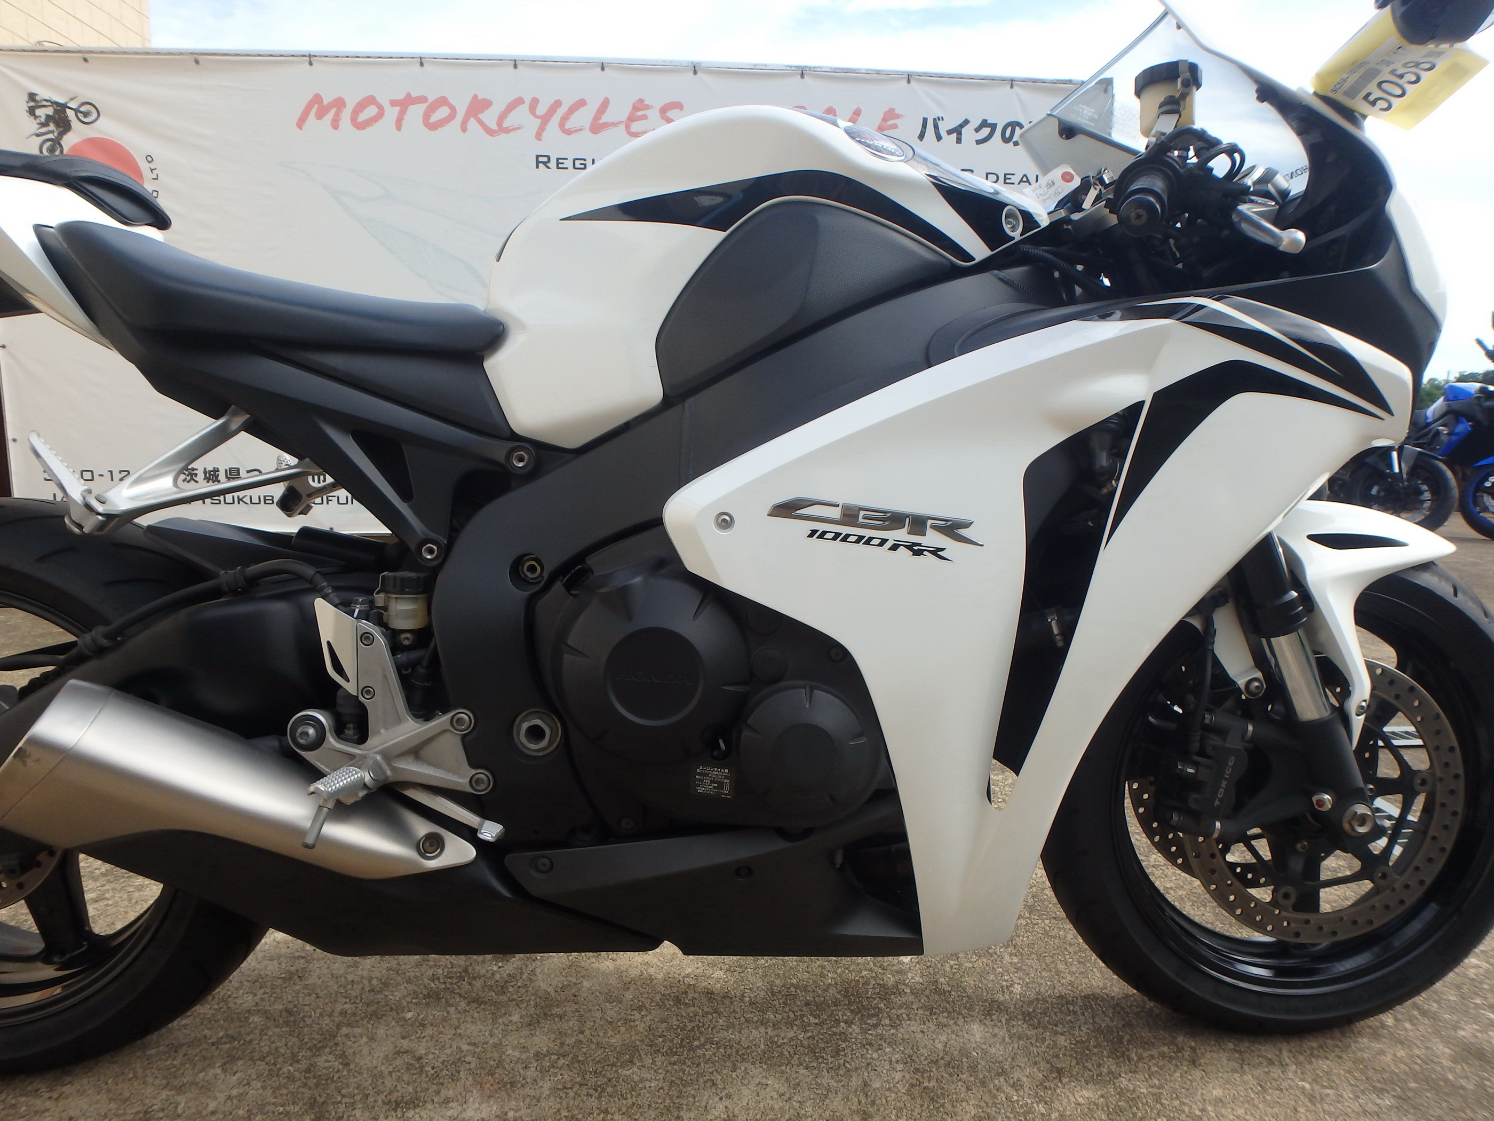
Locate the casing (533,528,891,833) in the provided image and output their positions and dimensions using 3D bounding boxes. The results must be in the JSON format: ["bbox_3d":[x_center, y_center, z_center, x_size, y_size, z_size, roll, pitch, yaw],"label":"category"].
[{"bbox_3d":[-0.034,0.111,0.841,0.325,0.285,0.150,0,6,-2],"label":"casing"}]

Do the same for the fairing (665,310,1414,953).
[{"bbox_3d":[0.275,0.084,0.851,0.710,0.620,0.215,0,6,-2],"label":"fairing"}]

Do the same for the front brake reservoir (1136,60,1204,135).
[{"bbox_3d":[0.343,-0.372,0.738,0.055,0.062,0.055,0,6,-2],"label":"front brake reservoir"}]

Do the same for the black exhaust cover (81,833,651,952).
[{"bbox_3d":[-0.339,0.316,0.871,0.520,0.155,0.160,0,6,-2],"label":"black exhaust cover"}]

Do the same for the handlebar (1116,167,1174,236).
[{"bbox_3d":[0.303,-0.271,0.691,0.045,0.045,0.145,13,31,21],"label":"handlebar"}]

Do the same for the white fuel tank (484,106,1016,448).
[{"bbox_3d":[0.022,-0.295,0.951,0.535,0.345,0.310,0,6,-2],"label":"white fuel tank"}]

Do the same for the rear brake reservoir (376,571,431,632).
[{"bbox_3d":[-0.316,0.038,0.835,0.048,0.057,0.048,0,6,-2],"label":"rear brake reservoir"}]

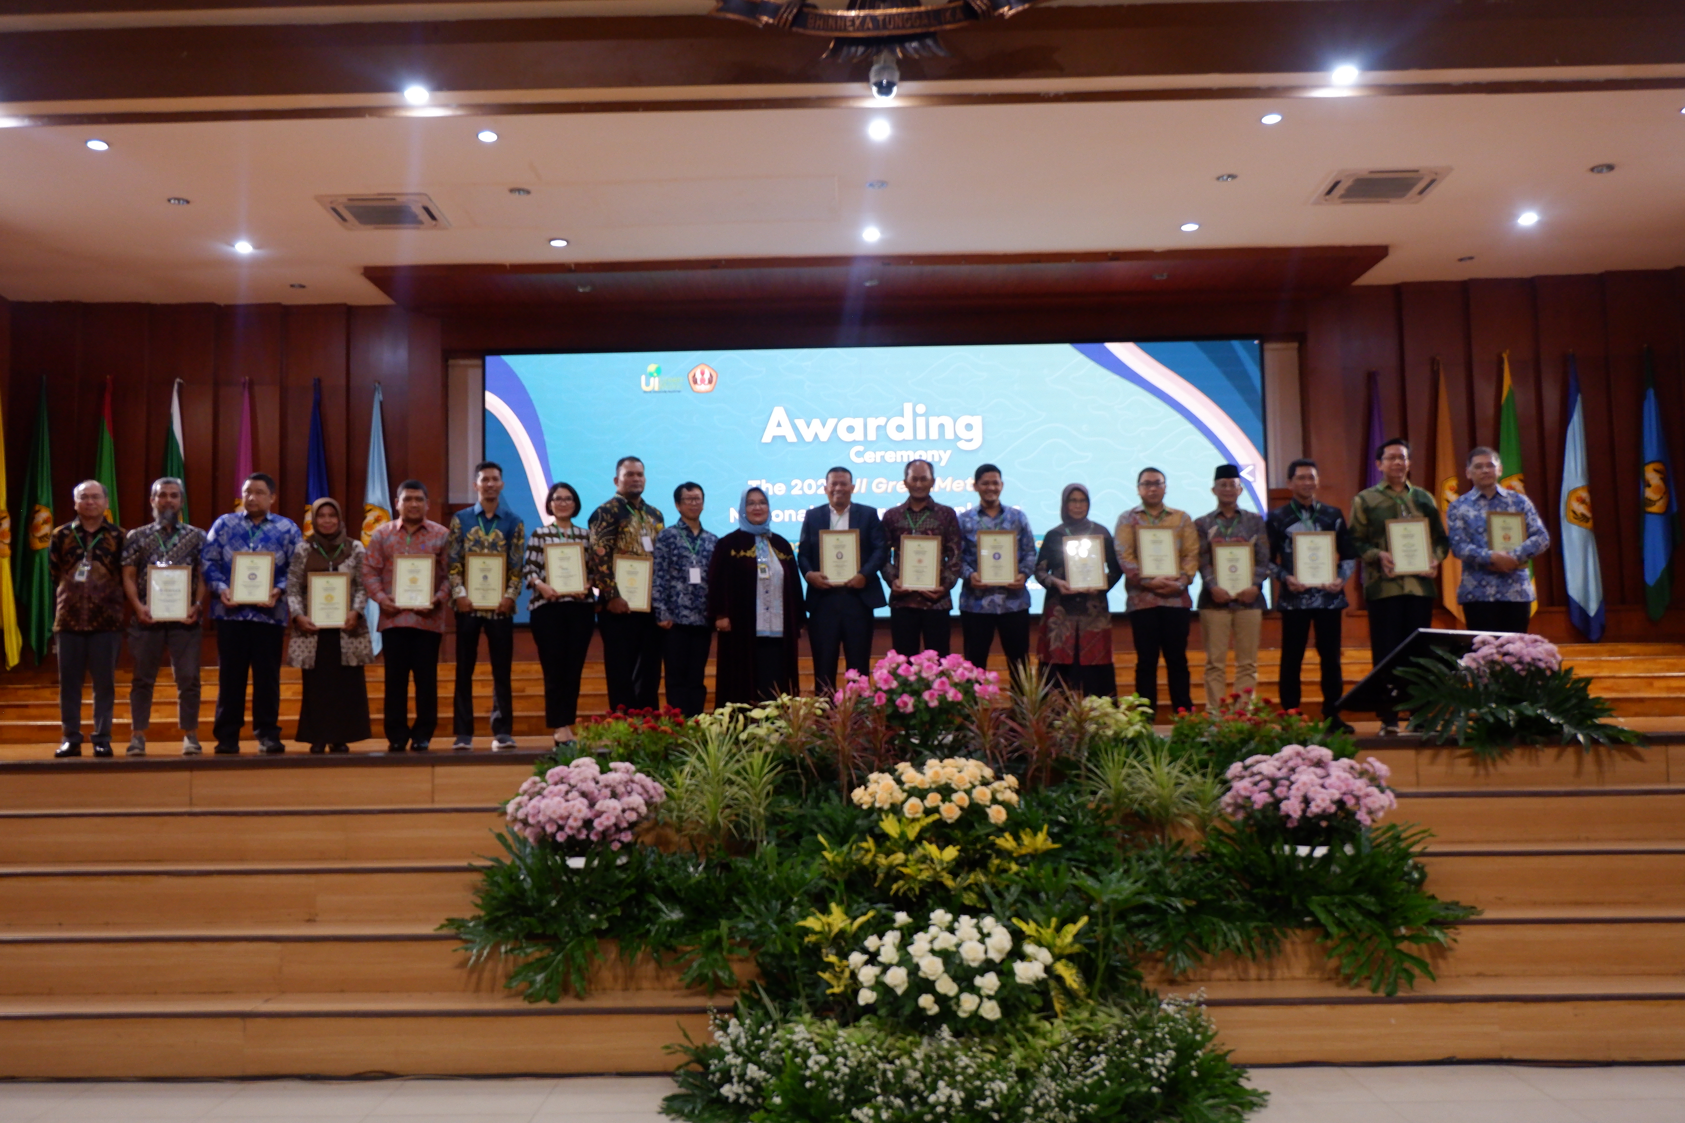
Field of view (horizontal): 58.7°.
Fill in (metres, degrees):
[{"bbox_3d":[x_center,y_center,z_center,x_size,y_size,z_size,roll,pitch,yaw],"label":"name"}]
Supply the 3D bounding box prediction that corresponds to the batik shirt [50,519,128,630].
[{"bbox_3d":[-4.534,0.092,9.000,0.404,0.667,0.290,0,-5,-16],"label":"batik shirt"}]

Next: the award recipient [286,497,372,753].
[{"bbox_3d":[-3.072,0.376,8.970,0.475,1.517,0.430,0,-5,-11],"label":"award recipient"}]

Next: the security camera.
[{"bbox_3d":[0.261,-3.063,9.426,0.180,0.290,0.190,-1,-5,1],"label":"security camera"}]

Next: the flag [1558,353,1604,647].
[{"bbox_3d":[6.803,-0.582,13.784,0.340,2.640,0.220,-2,-5,9],"label":"flag"}]

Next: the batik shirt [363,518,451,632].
[{"bbox_3d":[-2.621,0.085,9.030,0.502,0.684,0.340,0,-5,-9],"label":"batik shirt"}]

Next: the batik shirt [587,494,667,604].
[{"bbox_3d":[-1.320,-0.061,9.157,0.490,0.703,0.330,1,-5,-23],"label":"batik shirt"}]

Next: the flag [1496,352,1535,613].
[{"bbox_3d":[6.832,-0.787,15.200,0.350,2.693,0.280,-2,-5,13],"label":"flag"}]

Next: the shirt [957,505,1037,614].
[{"bbox_3d":[0.942,-0.012,9.116,0.480,0.660,0.320,-1,-5,3],"label":"shirt"}]

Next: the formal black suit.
[{"bbox_3d":[0.000,0.352,9.103,0.550,1.433,0.360,-1,-5,0],"label":"formal black suit"}]

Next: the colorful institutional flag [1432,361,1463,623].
[{"bbox_3d":[5.688,-0.628,14.006,0.310,2.480,0.220,-1,-5,7],"label":"colorful institutional flag"}]

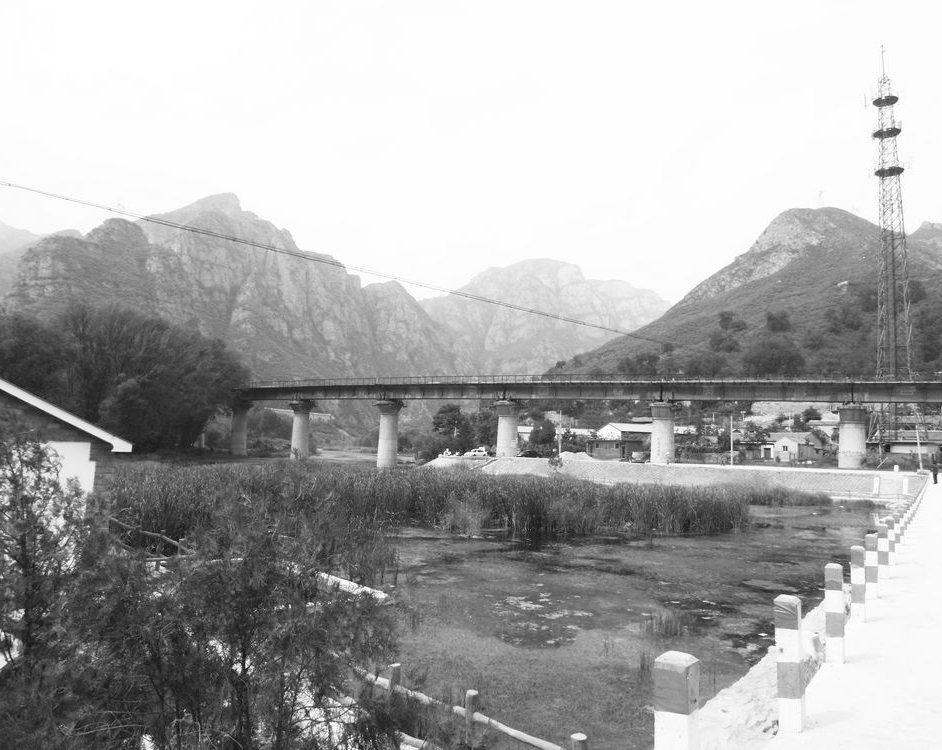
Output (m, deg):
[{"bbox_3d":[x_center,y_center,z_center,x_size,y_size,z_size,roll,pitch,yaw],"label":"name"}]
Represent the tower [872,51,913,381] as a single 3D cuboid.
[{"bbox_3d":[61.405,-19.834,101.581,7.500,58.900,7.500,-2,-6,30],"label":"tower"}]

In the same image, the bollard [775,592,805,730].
[{"bbox_3d":[2.026,1.823,4.425,0.125,0.835,0.125,-2,-6,34],"label":"bollard"}]

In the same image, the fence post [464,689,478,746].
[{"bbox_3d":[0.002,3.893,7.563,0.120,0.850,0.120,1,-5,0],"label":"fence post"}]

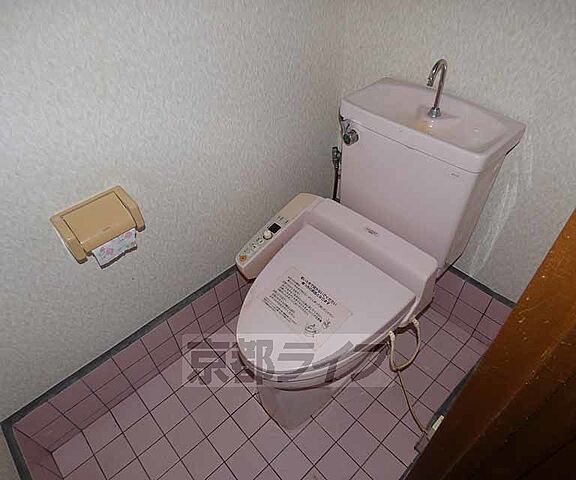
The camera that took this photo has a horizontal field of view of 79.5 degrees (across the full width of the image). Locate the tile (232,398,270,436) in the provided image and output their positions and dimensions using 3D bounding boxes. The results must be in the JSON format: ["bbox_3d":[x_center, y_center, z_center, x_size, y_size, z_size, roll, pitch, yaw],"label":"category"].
[{"bbox_3d":[-0.125,0.608,1.191,0.098,0.010,0.100,-34,50,-28],"label":"tile"}]

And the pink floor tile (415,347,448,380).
[{"bbox_3d":[0.524,0.459,1.301,0.098,0.010,0.100,-34,50,-28],"label":"pink floor tile"}]

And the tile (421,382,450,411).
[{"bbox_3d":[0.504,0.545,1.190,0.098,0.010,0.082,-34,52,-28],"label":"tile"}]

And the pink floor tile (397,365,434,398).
[{"bbox_3d":[0.446,0.497,1.226,0.097,0.010,0.097,-33,50,-27],"label":"pink floor tile"}]

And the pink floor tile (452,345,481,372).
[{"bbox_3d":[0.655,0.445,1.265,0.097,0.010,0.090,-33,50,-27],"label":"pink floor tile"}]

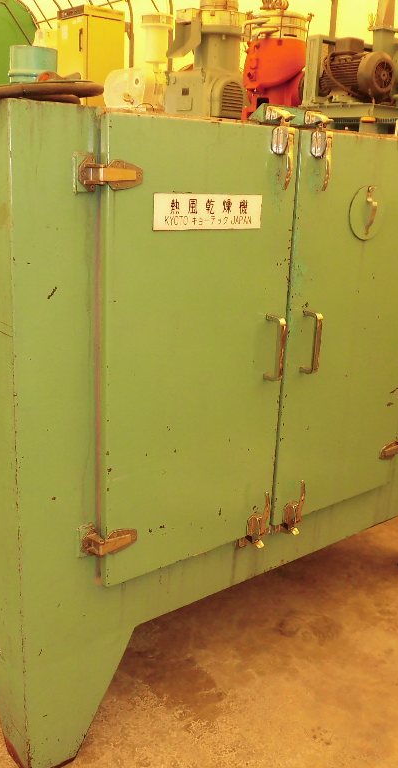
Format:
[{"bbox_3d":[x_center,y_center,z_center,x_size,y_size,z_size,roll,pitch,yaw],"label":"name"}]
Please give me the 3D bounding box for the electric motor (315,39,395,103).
[{"bbox_3d":[1.049,-2.112,4.760,0.285,0.395,0.450,-10,20,-37],"label":"electric motor"}]

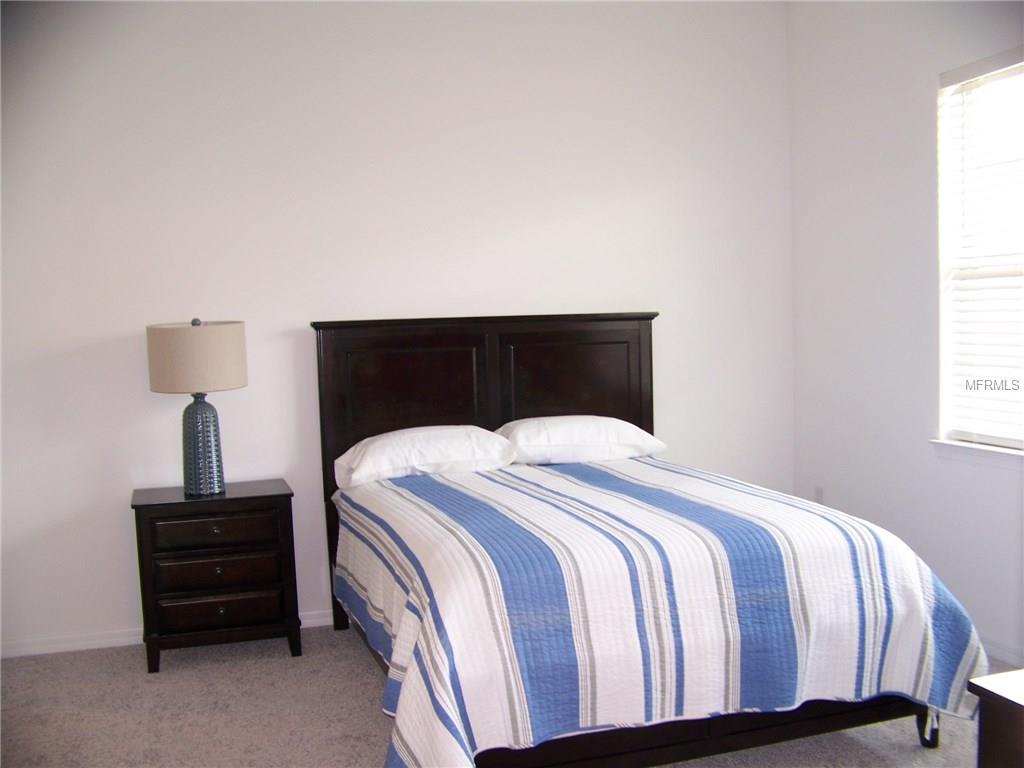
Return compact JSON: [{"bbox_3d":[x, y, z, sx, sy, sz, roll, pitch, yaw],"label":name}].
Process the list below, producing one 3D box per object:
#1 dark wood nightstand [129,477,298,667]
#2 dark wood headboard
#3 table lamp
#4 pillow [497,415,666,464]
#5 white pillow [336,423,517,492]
[{"bbox_3d":[-1.239,0.790,4.365,0.621,0.676,0.426,-3,3,-17],"label":"dark wood nightstand"},{"bbox_3d":[-0.073,0.380,4.847,1.659,1.372,0.080,-3,3,-17],"label":"dark wood headboard"},{"bbox_3d":[-1.278,0.096,4.251,0.385,0.724,0.385,-3,3,-17],"label":"table lamp"},{"bbox_3d":[0.310,0.238,4.705,0.750,0.200,0.430,-3,3,-17],"label":"pillow"},{"bbox_3d":[-0.384,0.296,4.484,0.750,0.210,0.430,-2,3,-13],"label":"white pillow"}]

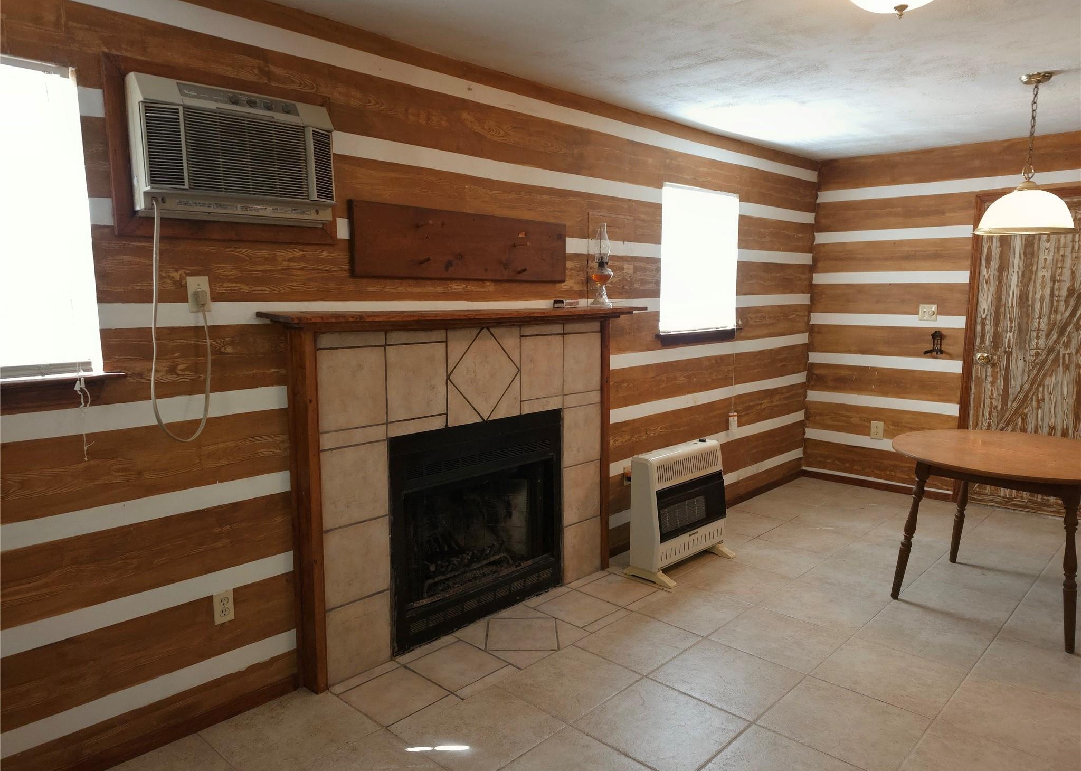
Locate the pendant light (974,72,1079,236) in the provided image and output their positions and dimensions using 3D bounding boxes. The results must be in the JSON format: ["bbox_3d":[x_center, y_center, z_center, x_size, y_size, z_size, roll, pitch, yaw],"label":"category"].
[{"bbox_3d":[2.288,-1.073,3.342,0.405,0.704,0.405,7,11,44],"label":"pendant light"}]

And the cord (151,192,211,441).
[{"bbox_3d":[-1.134,-0.193,2.242,0.110,0.743,0.195,7,11,44],"label":"cord"}]

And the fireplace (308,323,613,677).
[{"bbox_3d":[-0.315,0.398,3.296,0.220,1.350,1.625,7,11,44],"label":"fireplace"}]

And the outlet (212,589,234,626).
[{"bbox_3d":[-1.092,0.766,2.483,0.015,0.112,0.068,7,11,44],"label":"outlet"}]

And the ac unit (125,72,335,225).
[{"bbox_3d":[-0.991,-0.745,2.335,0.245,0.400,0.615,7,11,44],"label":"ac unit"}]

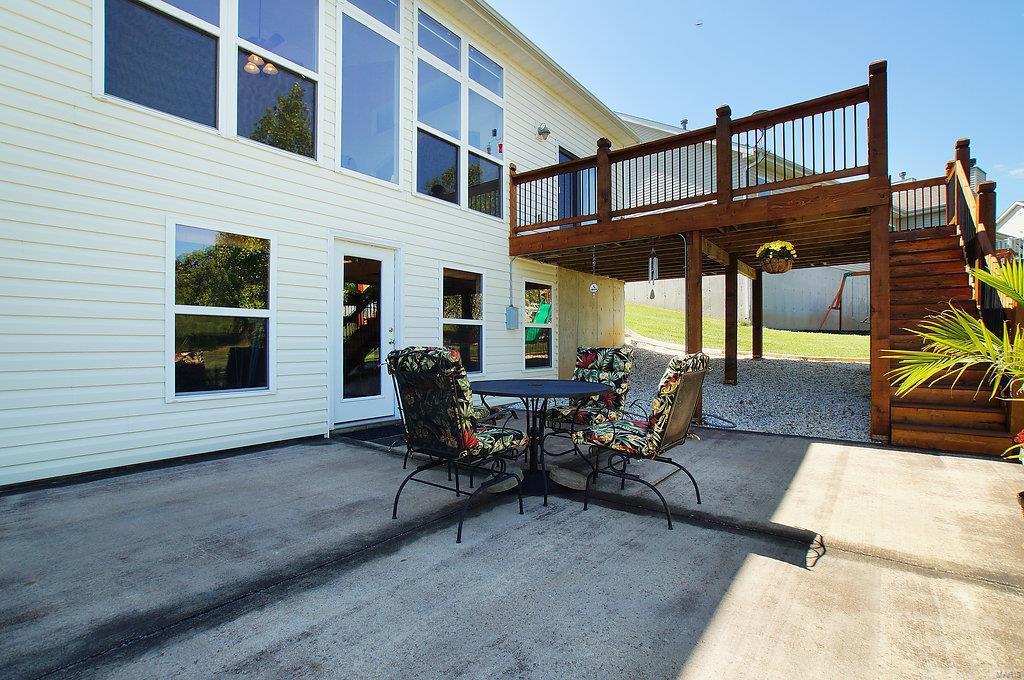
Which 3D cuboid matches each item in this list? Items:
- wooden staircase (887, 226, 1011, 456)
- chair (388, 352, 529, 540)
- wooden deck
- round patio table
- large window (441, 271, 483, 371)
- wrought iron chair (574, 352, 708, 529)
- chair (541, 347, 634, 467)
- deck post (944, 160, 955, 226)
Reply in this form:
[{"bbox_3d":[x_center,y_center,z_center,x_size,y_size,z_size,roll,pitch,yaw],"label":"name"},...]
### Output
[{"bbox_3d":[5.130,-0.310,5.550,0.930,2.740,3.200,0,0,37],"label":"wooden staircase"},{"bbox_3d":[-0.300,0.540,2.745,0.590,1.020,0.660,0,0,39],"label":"chair"},{"bbox_3d":[3.210,-0.900,7.680,4.750,3.920,4.300,0,0,37],"label":"wooden deck"},{"bbox_3d":[0.171,0.690,3.300,1.070,0.725,1.070,0,0,0],"label":"round patio table"},{"bbox_3d":[-0.670,-0.250,6.330,0.090,1.500,0.830,0,0,39],"label":"large window"},{"bbox_3d":[0.810,0.555,2.885,0.660,1.000,0.590,0,0,36],"label":"wrought iron chair"},{"bbox_3d":[0.620,0.550,3.810,0.590,1.000,0.660,0,0,38],"label":"chair"},{"bbox_3d":[6.970,-2.280,7.230,0.130,1.160,0.130,0,0,37],"label":"deck post"}]

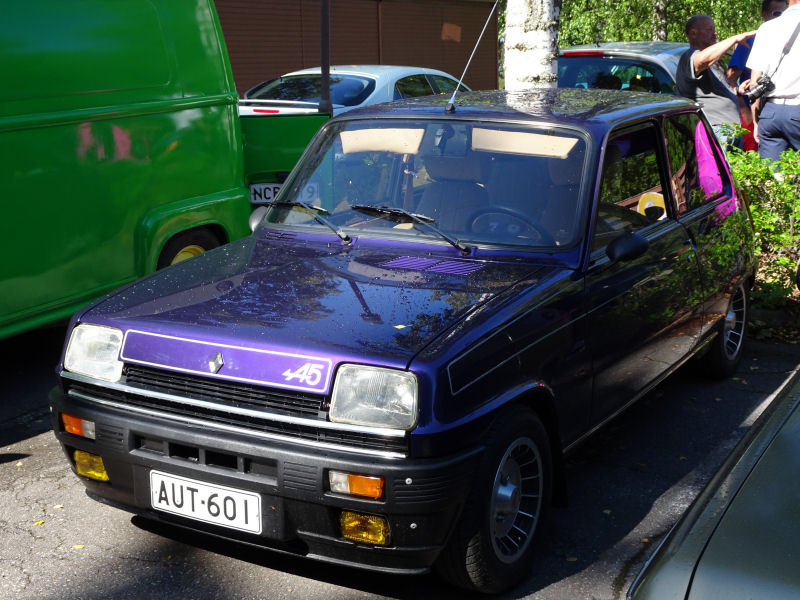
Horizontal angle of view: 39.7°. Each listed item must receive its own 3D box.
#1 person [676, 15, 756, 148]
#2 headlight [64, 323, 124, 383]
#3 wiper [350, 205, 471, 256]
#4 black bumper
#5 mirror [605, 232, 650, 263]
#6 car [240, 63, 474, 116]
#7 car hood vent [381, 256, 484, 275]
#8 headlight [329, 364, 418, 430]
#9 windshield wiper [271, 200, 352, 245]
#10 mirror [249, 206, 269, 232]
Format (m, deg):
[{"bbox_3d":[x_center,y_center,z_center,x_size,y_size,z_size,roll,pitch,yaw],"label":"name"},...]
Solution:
[{"bbox_3d":[2.283,-1.147,8.000,0.600,1.770,0.520,-2,12,-3],"label":"person"},{"bbox_3d":[-0.893,0.152,3.286,0.218,0.148,0.090,6,14,30],"label":"headlight"},{"bbox_3d":[0.043,-0.265,3.727,0.554,0.060,0.094,25,71,38],"label":"wiper"},{"bbox_3d":[-0.478,0.497,3.087,1.470,0.360,0.250,6,14,30],"label":"black bumper"},{"bbox_3d":[0.729,-0.175,3.548,0.145,0.105,0.095,4,13,24],"label":"mirror"},{"bbox_3d":[-0.214,-1.955,12.748,1.770,1.430,4.550,6,14,30],"label":"car"},{"bbox_3d":[0.101,-0.109,3.508,0.320,0.025,0.150,6,21,30],"label":"car hood vent"},{"bbox_3d":[-0.057,0.239,2.792,0.218,0.148,0.090,6,14,30],"label":"headlight"},{"bbox_3d":[-0.310,-0.308,3.955,0.494,0.082,0.060,29,-15,44],"label":"windshield wiper"},{"bbox_3d":[-0.535,-0.311,4.311,0.145,0.105,0.095,8,15,37],"label":"mirror"}]

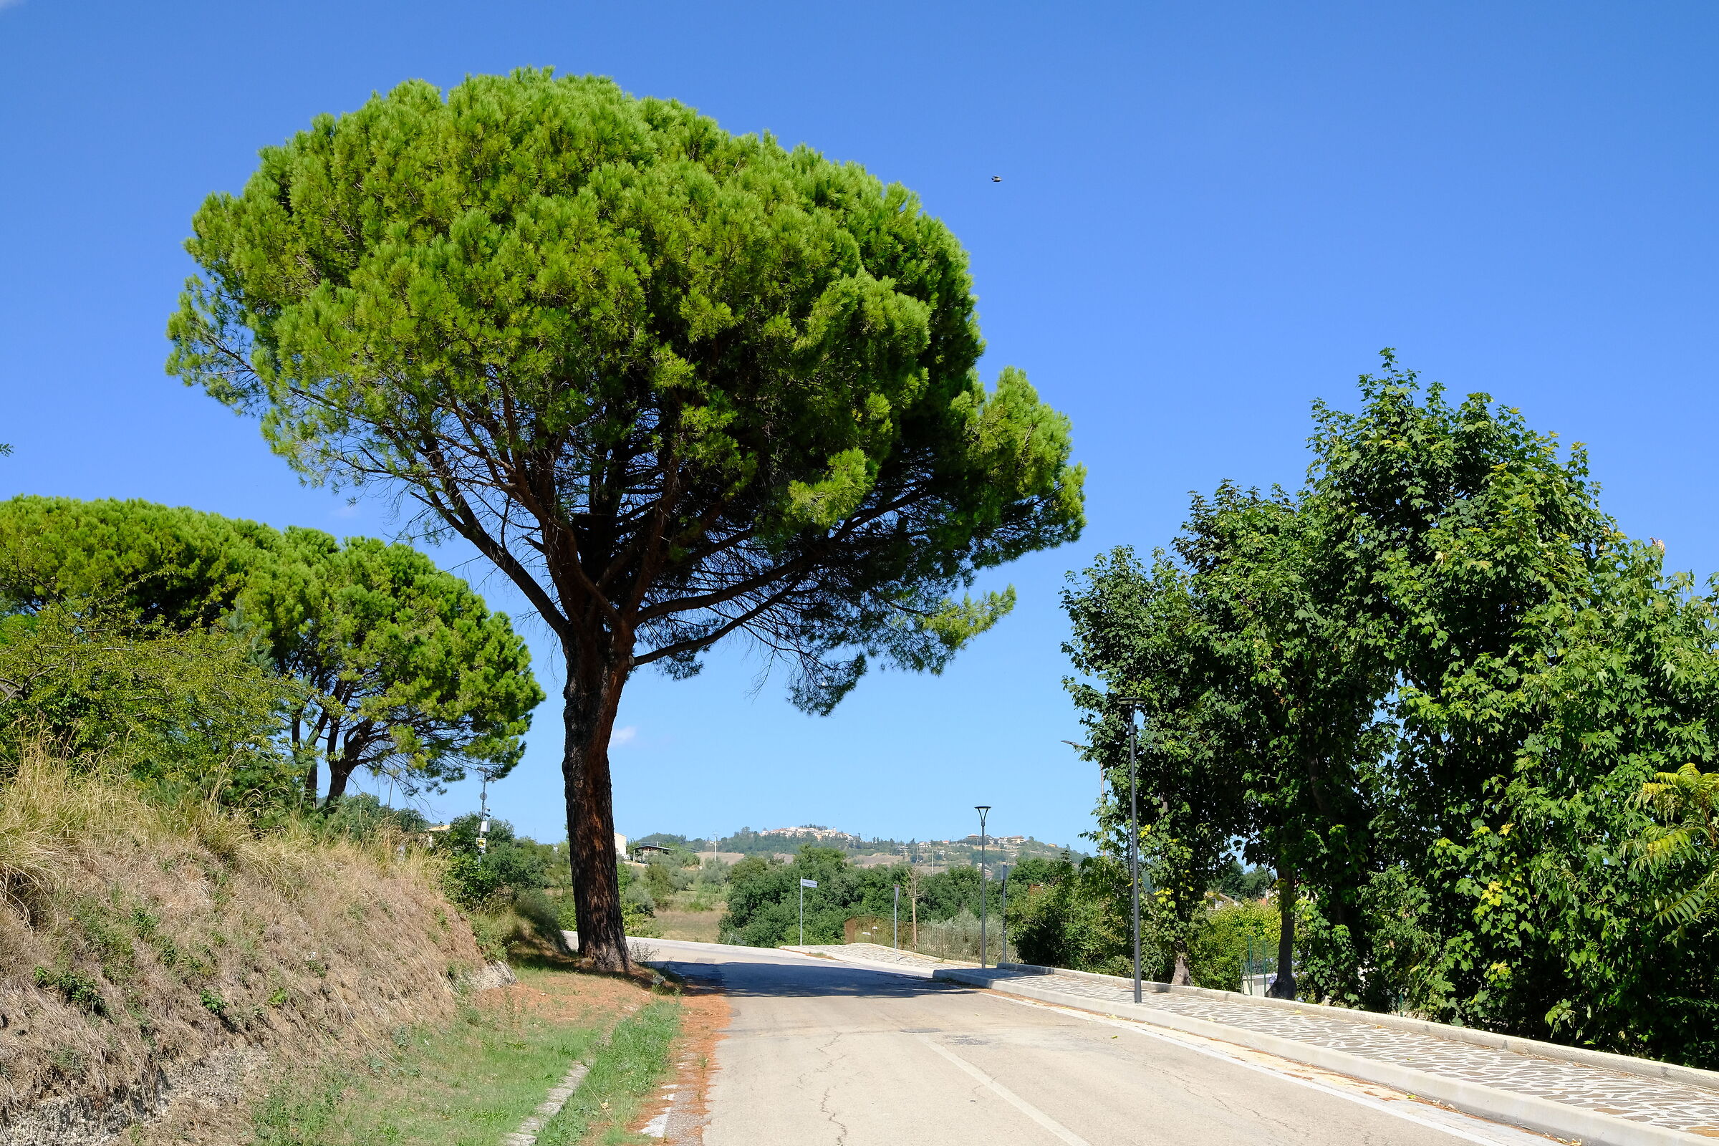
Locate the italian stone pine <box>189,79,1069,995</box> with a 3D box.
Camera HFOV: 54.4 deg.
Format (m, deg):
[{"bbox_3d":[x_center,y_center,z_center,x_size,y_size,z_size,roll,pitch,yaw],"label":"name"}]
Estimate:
[{"bbox_3d":[-4.035,-0.667,30.839,16.400,15.500,15.580,0,-11,0],"label":"italian stone pine"}]

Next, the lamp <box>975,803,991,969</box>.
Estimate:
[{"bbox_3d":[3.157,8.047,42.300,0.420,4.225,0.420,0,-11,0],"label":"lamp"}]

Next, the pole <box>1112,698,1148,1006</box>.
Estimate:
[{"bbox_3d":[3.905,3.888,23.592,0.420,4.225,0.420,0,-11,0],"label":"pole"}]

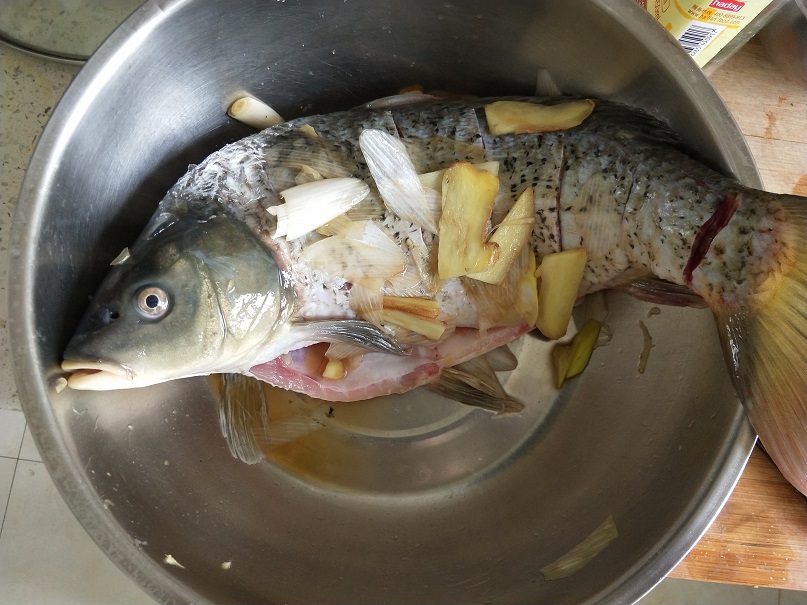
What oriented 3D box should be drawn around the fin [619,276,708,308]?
[{"bbox_3d":[0.123,-0.005,0.332,0.038,0.010,0.012,14,82,24],"label":"fin"}]

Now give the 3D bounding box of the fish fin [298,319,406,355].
[{"bbox_3d":[-0.024,0.016,0.325,0.051,0.010,0.014,15,83,-13],"label":"fish fin"}]

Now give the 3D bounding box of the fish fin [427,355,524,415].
[{"bbox_3d":[0.042,0.048,0.387,0.063,0.012,0.022,23,82,-25],"label":"fish fin"}]

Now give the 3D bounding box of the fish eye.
[{"bbox_3d":[-0.105,0.000,0.293,0.013,0.008,0.013,-18,78,4],"label":"fish eye"}]

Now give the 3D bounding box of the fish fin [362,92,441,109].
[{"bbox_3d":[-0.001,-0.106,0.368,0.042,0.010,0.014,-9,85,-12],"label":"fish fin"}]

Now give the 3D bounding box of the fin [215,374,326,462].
[{"bbox_3d":[-0.070,0.060,0.365,0.050,0.016,0.050,-7,122,-6],"label":"fin"}]

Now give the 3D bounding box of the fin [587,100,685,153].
[{"bbox_3d":[0.110,-0.084,0.333,0.047,0.010,0.018,26,82,18],"label":"fin"}]

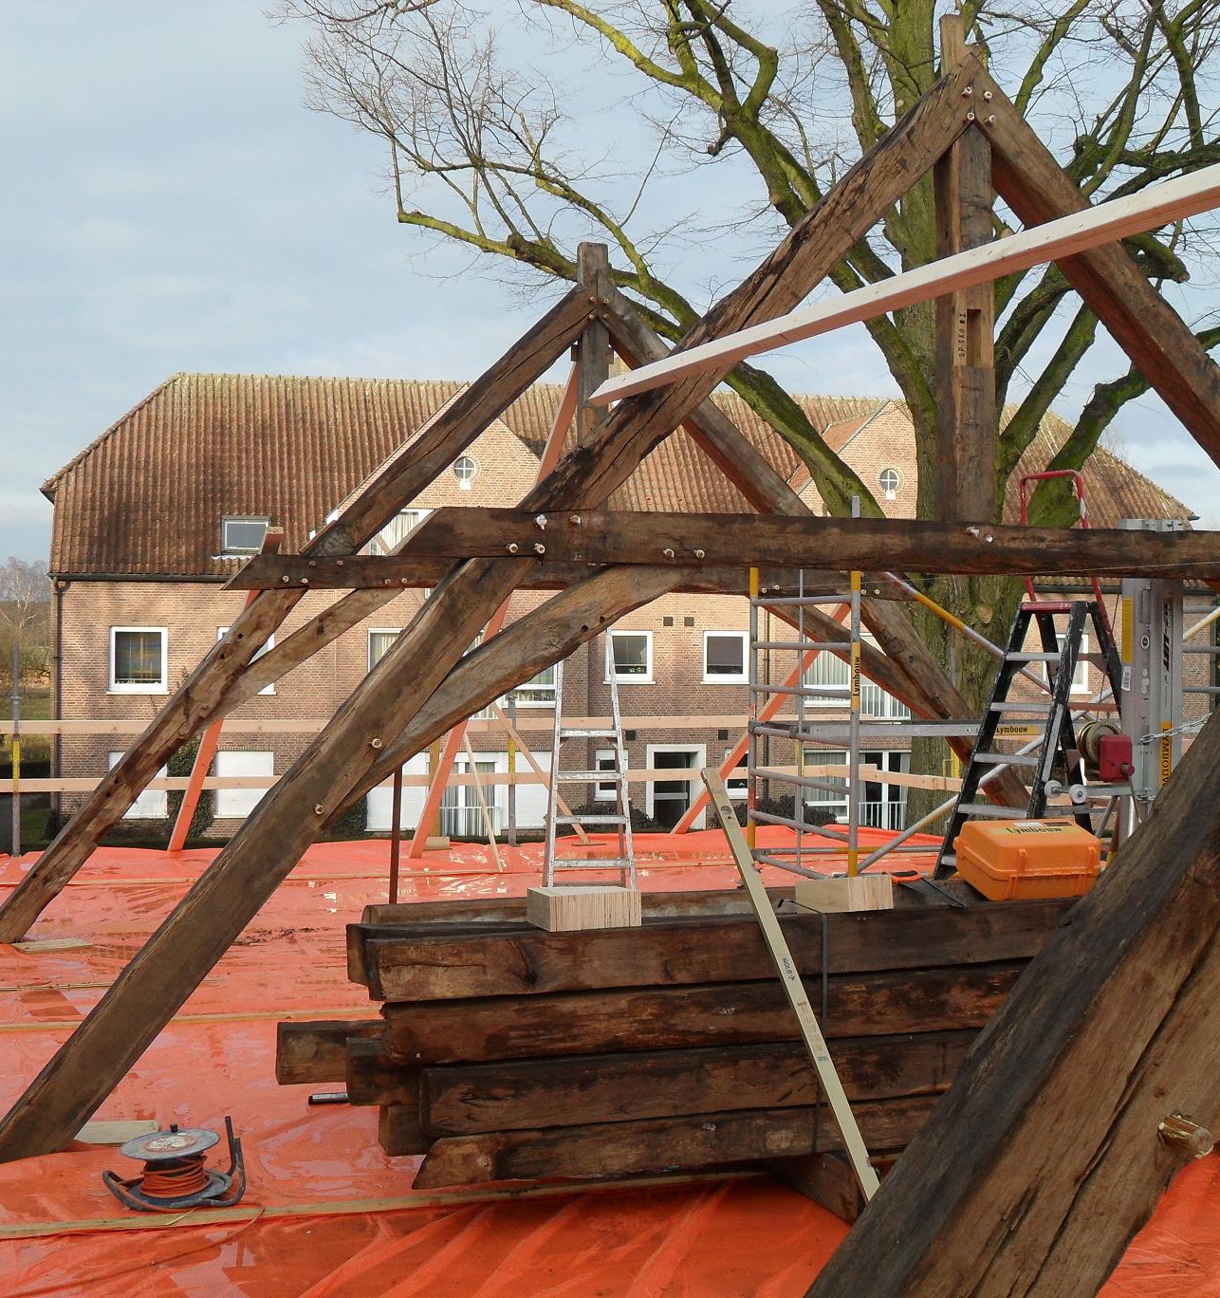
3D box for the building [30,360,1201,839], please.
[{"bbox_3d":[0.570,-1.200,47.700,29.500,11.900,10.300,0,0,-13],"label":"building"}]

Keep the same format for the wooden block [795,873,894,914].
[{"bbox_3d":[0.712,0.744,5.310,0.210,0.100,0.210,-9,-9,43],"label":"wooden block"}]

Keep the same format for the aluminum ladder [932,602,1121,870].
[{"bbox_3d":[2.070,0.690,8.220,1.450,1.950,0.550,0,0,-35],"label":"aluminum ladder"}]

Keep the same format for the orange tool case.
[{"bbox_3d":[1.340,0.673,5.590,0.400,0.195,0.260,0,12,-16],"label":"orange tool case"}]

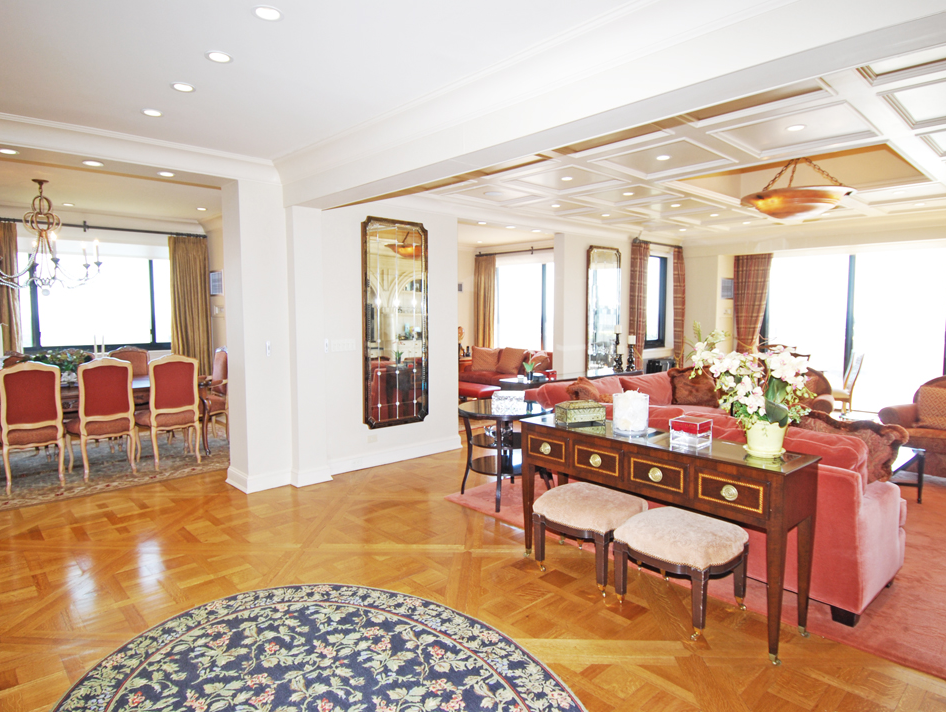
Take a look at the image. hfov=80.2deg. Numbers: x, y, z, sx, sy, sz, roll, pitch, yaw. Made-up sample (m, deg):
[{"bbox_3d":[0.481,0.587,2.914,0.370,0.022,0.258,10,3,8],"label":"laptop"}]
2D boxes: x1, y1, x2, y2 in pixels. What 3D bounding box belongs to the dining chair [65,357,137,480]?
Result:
[{"bbox_3d":[-3.439,0.554,5.247,0.530,1.101,0.630,-4,6,-42],"label":"dining chair"}]

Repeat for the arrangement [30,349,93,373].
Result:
[{"bbox_3d":[-3.919,0.110,5.363,0.560,0.320,0.420,-4,7,-42],"label":"arrangement"}]

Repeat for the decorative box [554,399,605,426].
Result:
[{"bbox_3d":[0.623,0.330,3.252,0.245,0.145,0.125,-2,5,-21],"label":"decorative box"}]

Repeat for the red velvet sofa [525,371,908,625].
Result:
[{"bbox_3d":[1.897,0.675,4.414,2.750,0.900,2.650,-4,7,-42],"label":"red velvet sofa"}]

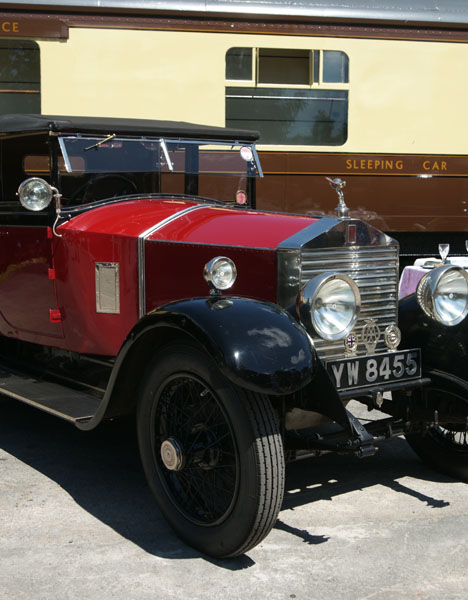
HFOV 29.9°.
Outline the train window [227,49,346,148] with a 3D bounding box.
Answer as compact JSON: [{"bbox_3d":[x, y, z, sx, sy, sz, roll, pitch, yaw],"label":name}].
[{"bbox_3d":[0.557,-2.171,9.290,1.335,1.020,0.060,-1,6,-9],"label":"train window"}]

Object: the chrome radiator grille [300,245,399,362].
[{"bbox_3d":[0.461,0.029,3.594,0.545,0.510,0.090,-5,8,-36],"label":"chrome radiator grille"}]

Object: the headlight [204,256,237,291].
[{"bbox_3d":[-0.067,-0.096,3.051,0.118,0.118,0.105,-5,8,-36],"label":"headlight"}]

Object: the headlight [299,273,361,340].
[{"bbox_3d":[0.313,0.017,3.246,0.250,0.250,0.190,-5,8,-36],"label":"headlight"}]

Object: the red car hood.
[{"bbox_3d":[-0.035,-0.391,4.224,1.050,0.235,1.420,-5,8,-36],"label":"red car hood"}]

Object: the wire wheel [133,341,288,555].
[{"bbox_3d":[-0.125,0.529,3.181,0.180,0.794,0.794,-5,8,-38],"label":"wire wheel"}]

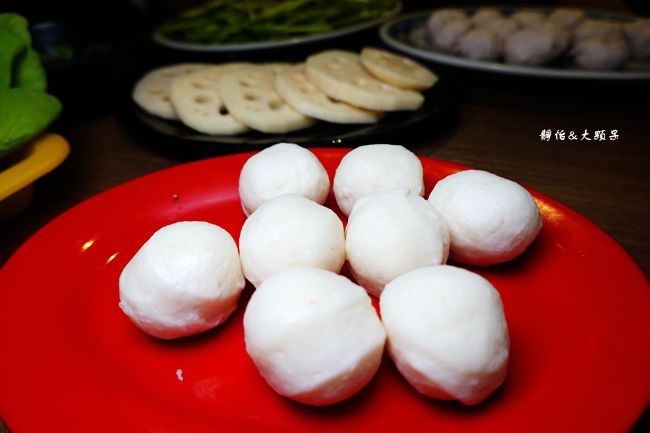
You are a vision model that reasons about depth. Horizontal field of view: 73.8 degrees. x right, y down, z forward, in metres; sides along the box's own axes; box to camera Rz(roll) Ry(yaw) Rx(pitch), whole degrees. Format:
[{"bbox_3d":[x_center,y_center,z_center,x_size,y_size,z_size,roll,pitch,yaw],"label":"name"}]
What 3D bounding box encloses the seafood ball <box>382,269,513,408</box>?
[{"bbox_3d":[0.035,0.035,0.129,0.038,0.039,0.038,0,38,0],"label":"seafood ball"}]

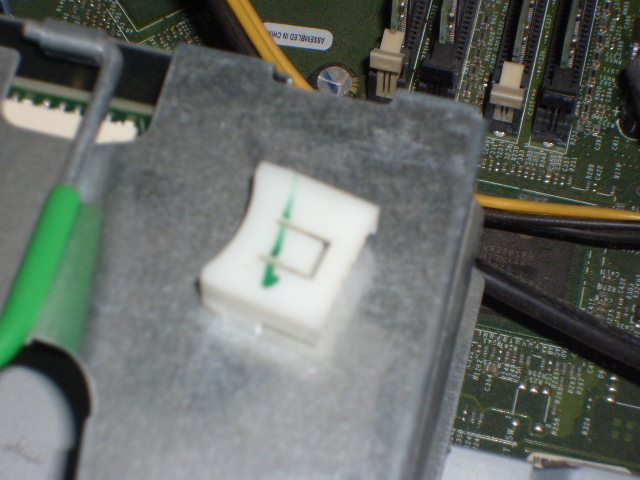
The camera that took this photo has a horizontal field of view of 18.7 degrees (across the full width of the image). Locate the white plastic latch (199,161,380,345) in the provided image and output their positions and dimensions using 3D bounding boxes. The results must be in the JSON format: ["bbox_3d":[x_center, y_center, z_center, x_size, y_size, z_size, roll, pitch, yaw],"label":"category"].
[{"bbox_3d":[-0.004,0.002,0.284,0.019,0.007,0.021,20,64,9],"label":"white plastic latch"}]

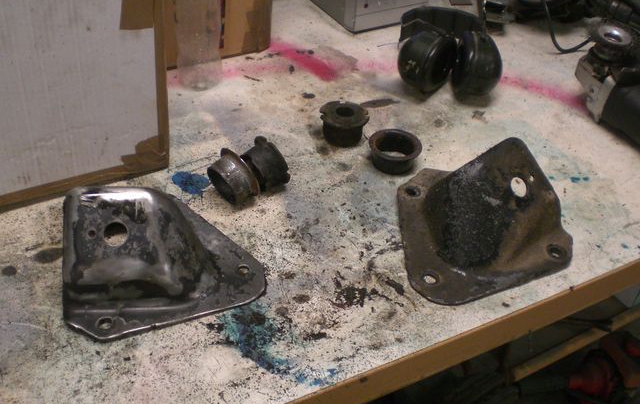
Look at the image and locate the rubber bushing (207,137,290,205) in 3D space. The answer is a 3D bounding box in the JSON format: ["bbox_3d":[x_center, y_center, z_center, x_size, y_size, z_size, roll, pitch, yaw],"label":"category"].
[{"bbox_3d":[-0.083,-0.035,0.823,0.078,0.066,0.066,-23,44,-29],"label":"rubber bushing"}]

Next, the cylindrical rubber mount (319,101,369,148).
[{"bbox_3d":[0.033,-0.101,0.935,0.064,0.037,0.064,2,37,0],"label":"cylindrical rubber mount"}]

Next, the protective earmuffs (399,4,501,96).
[{"bbox_3d":[0.196,-0.246,1.097,0.155,0.083,0.200,5,37,5],"label":"protective earmuffs"}]

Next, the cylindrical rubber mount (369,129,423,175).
[{"bbox_3d":[0.095,-0.060,0.892,0.066,0.027,0.066,2,37,0],"label":"cylindrical rubber mount"}]

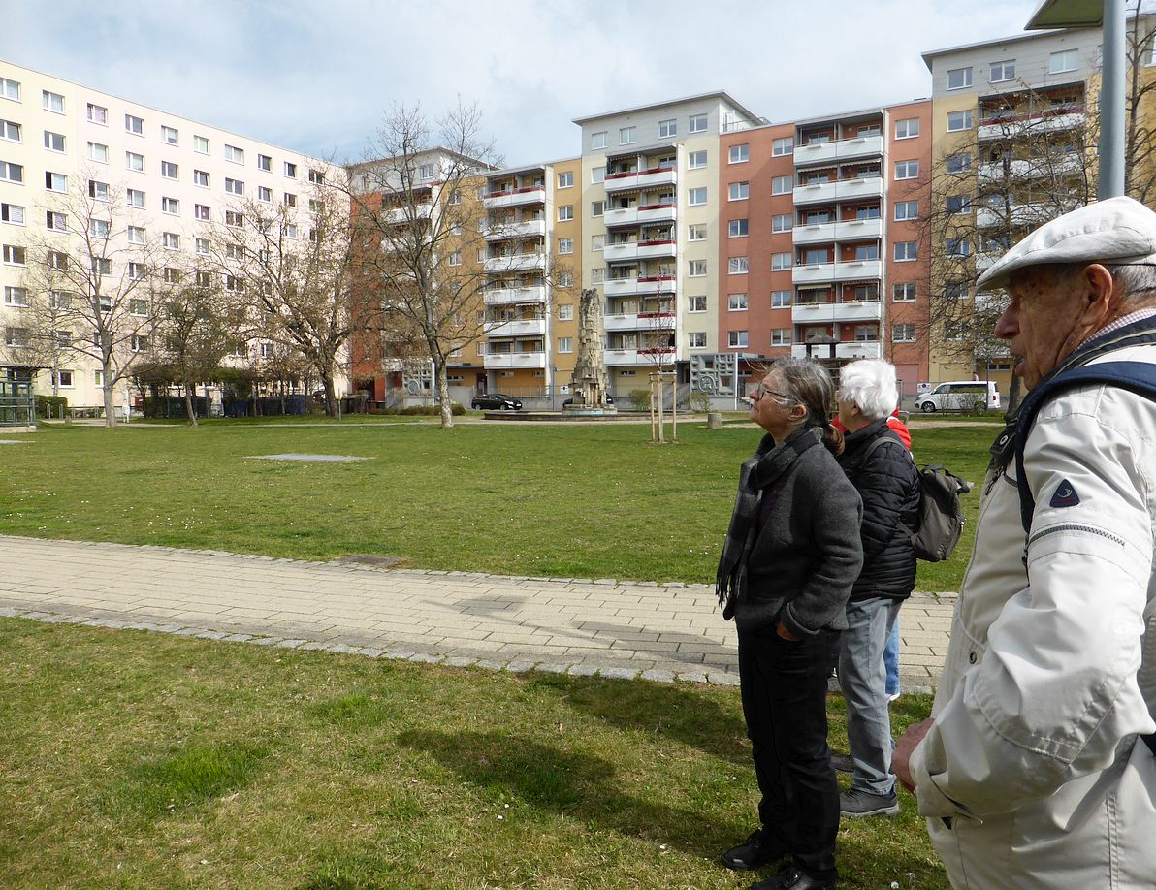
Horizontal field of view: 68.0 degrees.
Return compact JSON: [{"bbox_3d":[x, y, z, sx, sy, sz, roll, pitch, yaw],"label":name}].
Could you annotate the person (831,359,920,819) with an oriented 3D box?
[{"bbox_3d":[1.128,0.495,3.297,0.400,1.650,0.500,0,3,9],"label":"person"}]

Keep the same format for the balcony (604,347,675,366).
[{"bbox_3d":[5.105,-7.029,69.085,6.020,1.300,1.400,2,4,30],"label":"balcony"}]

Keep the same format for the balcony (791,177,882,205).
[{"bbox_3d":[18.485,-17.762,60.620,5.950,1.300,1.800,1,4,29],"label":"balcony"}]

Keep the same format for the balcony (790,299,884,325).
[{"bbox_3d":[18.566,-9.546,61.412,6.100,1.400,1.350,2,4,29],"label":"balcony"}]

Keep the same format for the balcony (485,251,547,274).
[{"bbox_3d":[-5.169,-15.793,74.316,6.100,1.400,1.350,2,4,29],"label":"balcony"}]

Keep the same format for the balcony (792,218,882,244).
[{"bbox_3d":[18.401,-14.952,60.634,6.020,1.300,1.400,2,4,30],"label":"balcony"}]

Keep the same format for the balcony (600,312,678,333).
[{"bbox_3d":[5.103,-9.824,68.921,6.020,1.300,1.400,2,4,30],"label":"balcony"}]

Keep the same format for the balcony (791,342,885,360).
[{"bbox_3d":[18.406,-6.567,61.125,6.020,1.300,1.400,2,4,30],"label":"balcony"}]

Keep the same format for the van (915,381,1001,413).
[{"bbox_3d":[24.114,-3.022,54.431,4.920,1.970,1.920,2,4,34],"label":"van"}]

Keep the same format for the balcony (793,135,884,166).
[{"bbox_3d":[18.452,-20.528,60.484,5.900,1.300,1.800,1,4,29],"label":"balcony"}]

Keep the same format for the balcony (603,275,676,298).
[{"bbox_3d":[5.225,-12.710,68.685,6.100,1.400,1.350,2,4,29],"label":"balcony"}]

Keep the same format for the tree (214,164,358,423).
[{"bbox_3d":[-18.016,-9.443,53.000,8.900,15.300,8.200,0,3,0],"label":"tree"}]

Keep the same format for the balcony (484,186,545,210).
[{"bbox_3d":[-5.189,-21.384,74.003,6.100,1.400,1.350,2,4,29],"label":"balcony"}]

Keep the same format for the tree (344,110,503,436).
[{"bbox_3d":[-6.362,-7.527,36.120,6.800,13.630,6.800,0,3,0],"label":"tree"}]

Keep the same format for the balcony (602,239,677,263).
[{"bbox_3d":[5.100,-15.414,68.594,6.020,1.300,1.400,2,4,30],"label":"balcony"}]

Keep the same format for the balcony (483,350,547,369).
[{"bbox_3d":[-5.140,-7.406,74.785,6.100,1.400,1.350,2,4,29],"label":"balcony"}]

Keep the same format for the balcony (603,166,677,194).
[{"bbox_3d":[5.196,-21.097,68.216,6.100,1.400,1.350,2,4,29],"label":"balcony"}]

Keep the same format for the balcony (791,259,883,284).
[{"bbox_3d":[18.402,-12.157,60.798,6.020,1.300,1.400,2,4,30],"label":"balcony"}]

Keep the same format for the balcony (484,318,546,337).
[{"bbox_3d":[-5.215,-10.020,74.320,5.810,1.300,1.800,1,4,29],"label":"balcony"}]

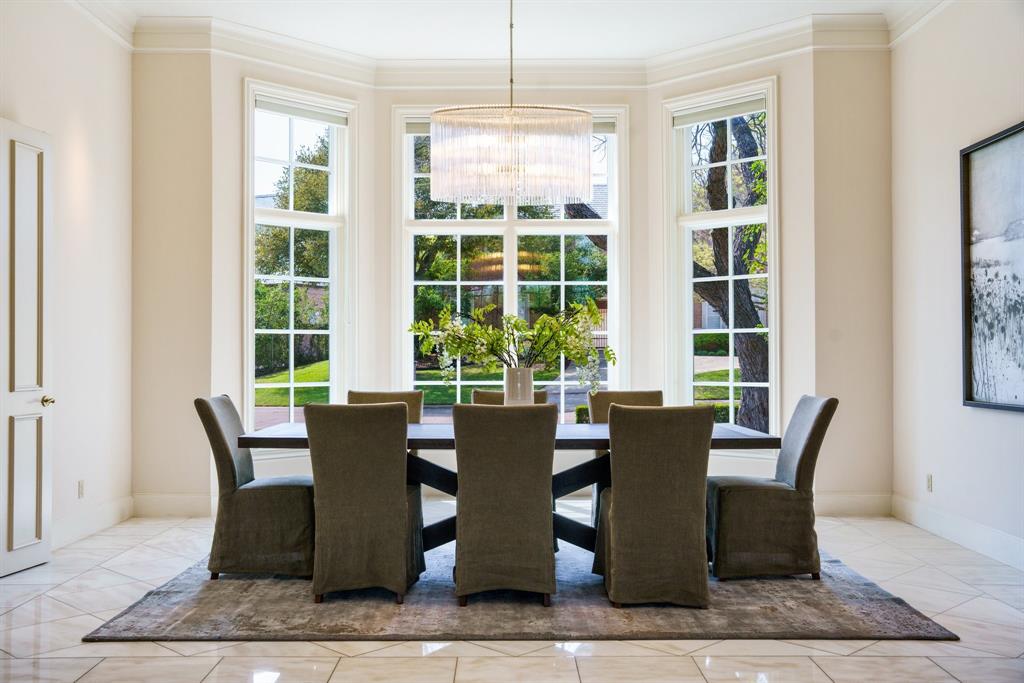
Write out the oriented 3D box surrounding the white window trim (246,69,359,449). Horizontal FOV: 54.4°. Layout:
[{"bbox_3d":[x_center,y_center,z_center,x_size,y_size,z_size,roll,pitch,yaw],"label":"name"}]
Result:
[{"bbox_3d":[-1.643,-0.531,7.795,1.039,2.858,0.100,1,-1,-45],"label":"white window trim"}]

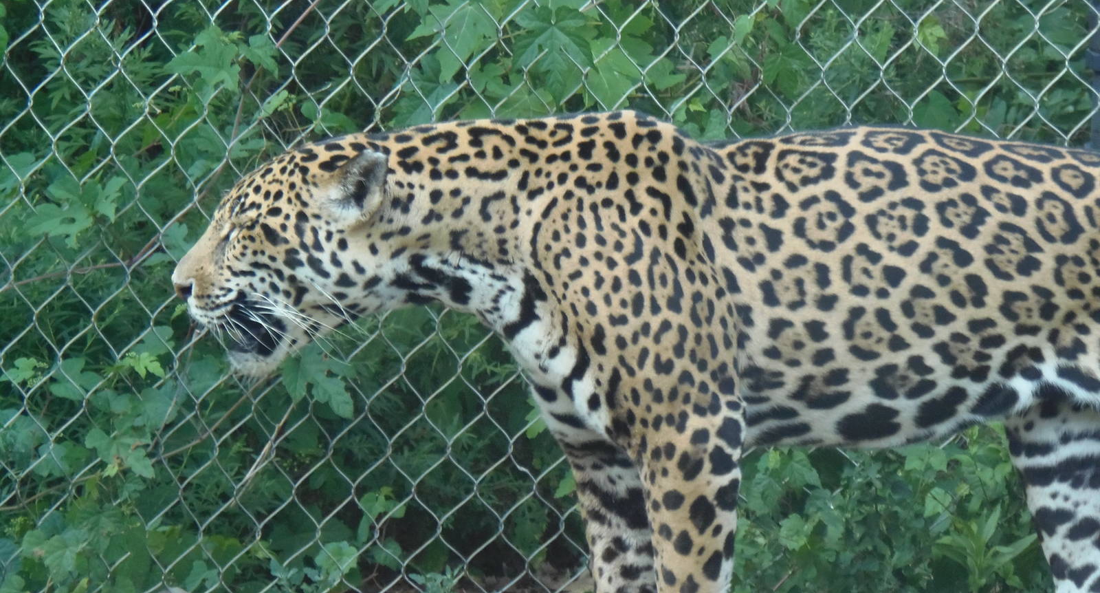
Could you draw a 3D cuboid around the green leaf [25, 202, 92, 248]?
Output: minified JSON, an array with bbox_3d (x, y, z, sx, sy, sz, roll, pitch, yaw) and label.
[{"bbox_3d":[-0.580,-0.084,10.460,0.080,0.053,0.045,1,4,0],"label":"green leaf"}]

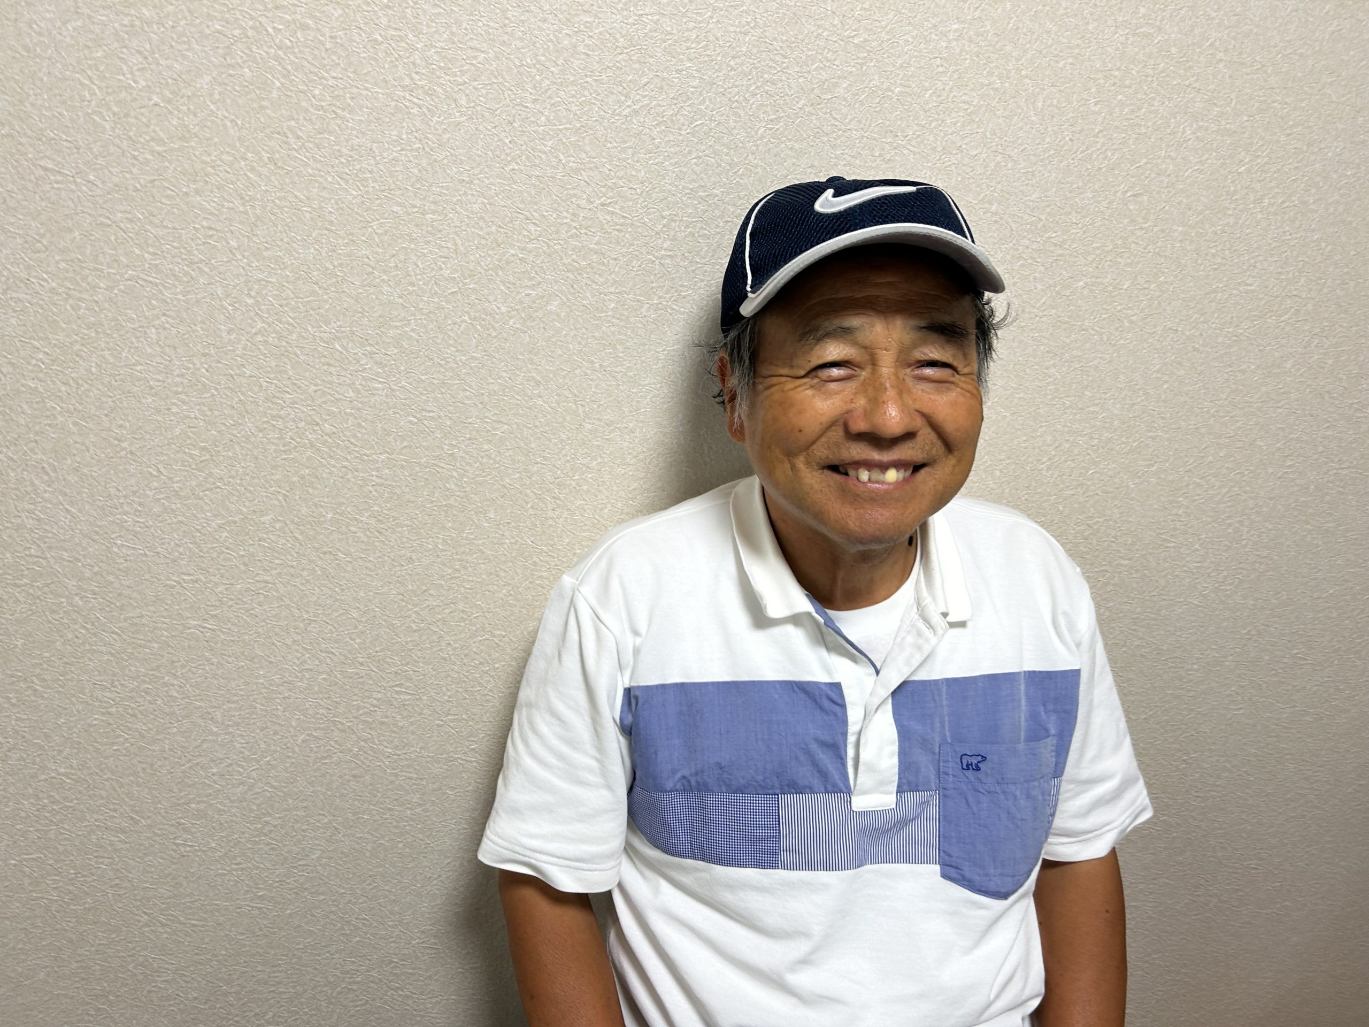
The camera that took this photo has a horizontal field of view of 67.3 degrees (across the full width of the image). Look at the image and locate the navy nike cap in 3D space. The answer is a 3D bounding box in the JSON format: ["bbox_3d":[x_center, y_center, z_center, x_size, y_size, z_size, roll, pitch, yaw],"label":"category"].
[{"bbox_3d":[0.114,-0.177,0.680,0.180,0.122,0.260,-2,-4,-6],"label":"navy nike cap"}]

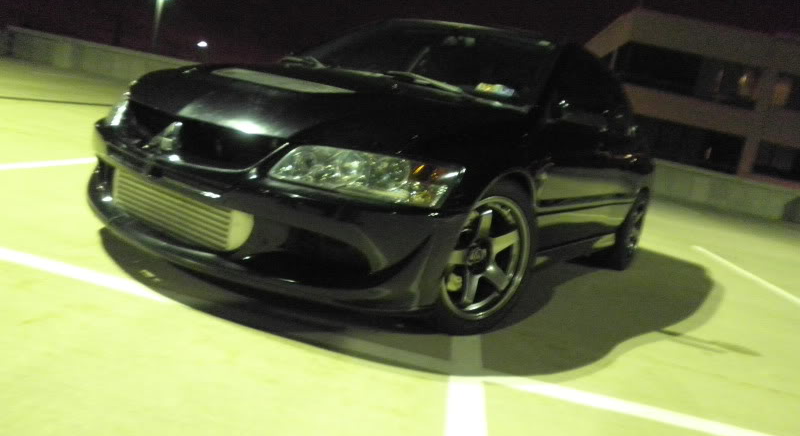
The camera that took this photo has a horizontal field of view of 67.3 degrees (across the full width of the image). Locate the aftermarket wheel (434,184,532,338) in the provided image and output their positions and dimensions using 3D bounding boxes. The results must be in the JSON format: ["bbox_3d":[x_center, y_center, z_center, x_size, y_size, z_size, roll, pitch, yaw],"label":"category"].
[{"bbox_3d":[0.272,0.143,2.414,0.630,0.630,0.230,4,12,-40],"label":"aftermarket wheel"}]

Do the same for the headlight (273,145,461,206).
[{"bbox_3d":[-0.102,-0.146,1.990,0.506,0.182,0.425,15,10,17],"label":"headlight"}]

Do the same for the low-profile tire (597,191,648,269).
[{"bbox_3d":[1.714,0.070,4.644,0.230,0.630,0.630,17,11,31],"label":"low-profile tire"}]

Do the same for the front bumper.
[{"bbox_3d":[-0.689,-0.055,2.282,1.771,0.425,0.607,17,11,31],"label":"front bumper"}]

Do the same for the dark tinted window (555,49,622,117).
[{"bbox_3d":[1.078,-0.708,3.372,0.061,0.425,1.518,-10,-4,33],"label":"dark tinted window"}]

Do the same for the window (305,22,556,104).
[{"bbox_3d":[0.155,-0.877,3.204,1.417,0.142,0.769,17,44,31],"label":"window"}]

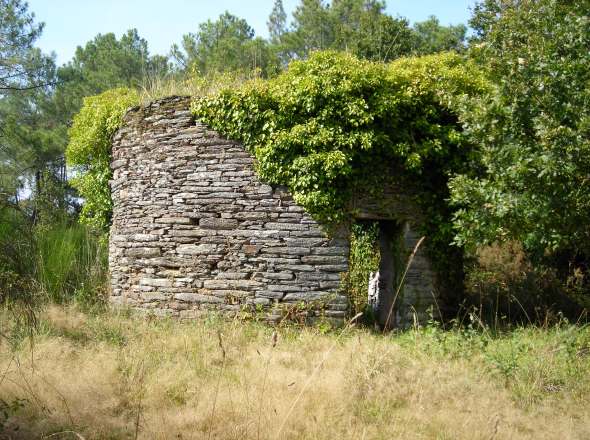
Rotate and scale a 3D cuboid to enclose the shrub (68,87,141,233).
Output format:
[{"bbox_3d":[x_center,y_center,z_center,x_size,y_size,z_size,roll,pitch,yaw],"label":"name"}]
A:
[{"bbox_3d":[-3.580,-1.100,14.700,1.350,2.600,1.400,0,1,0],"label":"shrub"}]

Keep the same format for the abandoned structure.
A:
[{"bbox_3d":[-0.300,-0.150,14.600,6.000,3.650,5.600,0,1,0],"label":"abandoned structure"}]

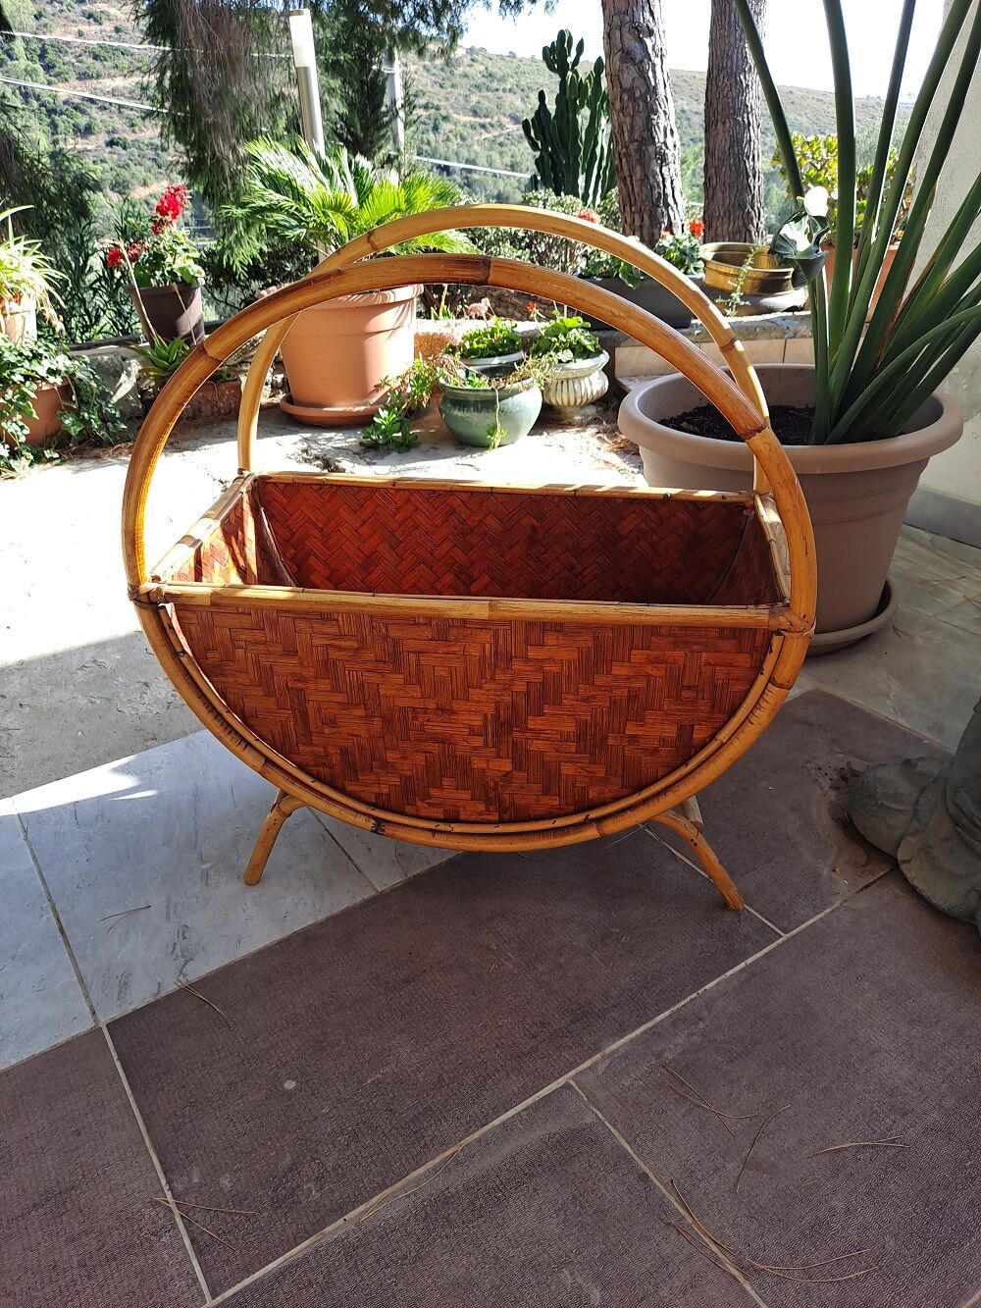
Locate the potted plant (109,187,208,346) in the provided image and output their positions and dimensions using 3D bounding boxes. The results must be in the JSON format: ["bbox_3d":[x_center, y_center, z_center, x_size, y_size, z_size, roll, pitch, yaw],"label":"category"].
[{"bbox_3d":[-0.819,-0.971,2.372,0.238,0.369,0.223,-2,31,0],"label":"potted plant"}]

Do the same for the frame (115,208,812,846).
[{"bbox_3d":[-0.009,-0.054,0.883,0.552,0.636,0.317,2,31,7],"label":"frame"}]

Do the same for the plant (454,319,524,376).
[{"bbox_3d":[-0.007,-0.760,2.491,0.180,0.220,0.180,-2,31,0],"label":"plant"}]

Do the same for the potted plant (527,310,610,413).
[{"bbox_3d":[0.210,-0.739,2.409,0.202,0.256,0.194,-2,31,0],"label":"potted plant"}]

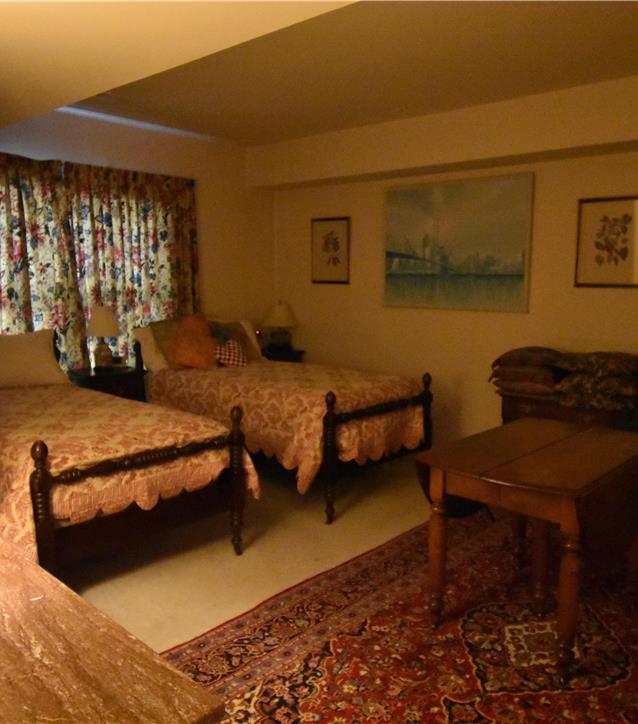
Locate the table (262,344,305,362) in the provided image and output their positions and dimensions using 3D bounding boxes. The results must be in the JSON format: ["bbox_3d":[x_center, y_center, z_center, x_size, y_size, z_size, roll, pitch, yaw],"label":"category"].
[{"bbox_3d":[-0.425,0.286,5.742,0.441,0.773,0.412,7,10,41],"label":"table"}]

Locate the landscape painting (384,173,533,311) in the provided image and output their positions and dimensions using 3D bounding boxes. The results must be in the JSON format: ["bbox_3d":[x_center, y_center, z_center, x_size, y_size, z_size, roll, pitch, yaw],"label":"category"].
[{"bbox_3d":[0.992,-0.874,4.788,1.249,0.954,0.040,7,10,41],"label":"landscape painting"}]

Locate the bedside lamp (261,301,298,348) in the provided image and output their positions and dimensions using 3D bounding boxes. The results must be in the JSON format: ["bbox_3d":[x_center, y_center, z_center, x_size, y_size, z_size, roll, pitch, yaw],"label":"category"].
[{"bbox_3d":[-0.345,-0.324,5.679,0.306,0.453,0.306,1,8,0],"label":"bedside lamp"}]

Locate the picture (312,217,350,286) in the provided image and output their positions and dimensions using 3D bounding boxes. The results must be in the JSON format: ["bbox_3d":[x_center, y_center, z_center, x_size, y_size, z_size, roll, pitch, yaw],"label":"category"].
[{"bbox_3d":[0.091,-0.983,5.600,0.451,0.573,0.025,7,10,41],"label":"picture"}]

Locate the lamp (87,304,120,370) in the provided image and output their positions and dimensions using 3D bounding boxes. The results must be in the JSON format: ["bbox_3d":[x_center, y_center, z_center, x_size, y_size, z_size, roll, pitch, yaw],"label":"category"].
[{"bbox_3d":[-1.522,-0.174,4.450,0.248,0.465,0.248,7,10,41],"label":"lamp"}]

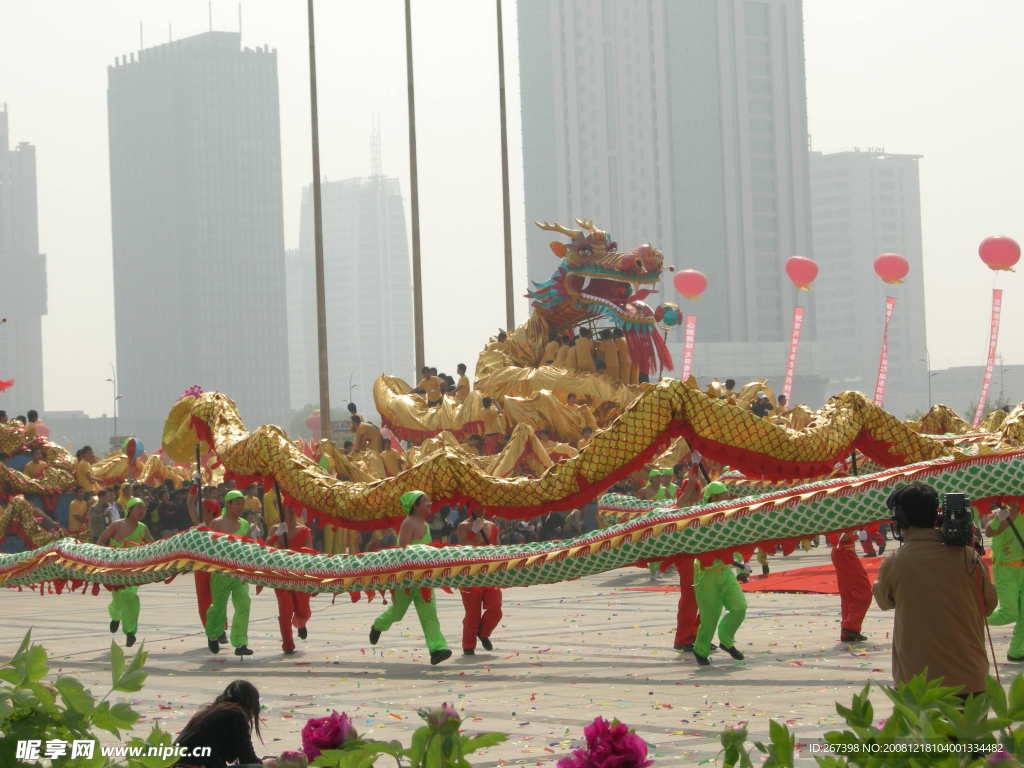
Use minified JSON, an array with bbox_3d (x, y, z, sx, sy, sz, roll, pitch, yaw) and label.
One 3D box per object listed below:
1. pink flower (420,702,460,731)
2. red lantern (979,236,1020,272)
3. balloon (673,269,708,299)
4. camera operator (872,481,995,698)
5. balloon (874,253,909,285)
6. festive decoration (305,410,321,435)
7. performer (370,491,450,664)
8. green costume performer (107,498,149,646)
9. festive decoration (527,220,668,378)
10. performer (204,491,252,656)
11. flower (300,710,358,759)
[{"bbox_3d":[-0.143,0.655,6.000,0.075,0.060,0.075,-2,-1,0],"label":"pink flower"},{"bbox_3d":[25.146,-6.699,157.000,2.120,1.800,2.120,-2,-2,0],"label":"red lantern"},{"bbox_3d":[11.392,-6.368,195.000,2.100,1.950,2.100,-2,-2,0],"label":"balloon"},{"bbox_3d":[2.011,1.326,14.400,0.620,1.730,0.500,-2,-1,5],"label":"camera operator"},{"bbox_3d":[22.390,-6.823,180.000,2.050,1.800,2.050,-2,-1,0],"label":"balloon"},{"bbox_3d":[-17.003,3.348,265.000,2.050,1.950,2.050,-2,-2,0],"label":"festive decoration"},{"bbox_3d":[-0.966,1.842,29.000,0.720,1.670,0.500,-2,-1,17],"label":"performer"},{"bbox_3d":[-4.291,2.103,34.000,0.550,1.660,0.500,-1,-2,-38],"label":"green costume performer"},{"bbox_3d":[1.831,-1.789,64.500,2.600,3.200,1.700,-3,-2,28],"label":"festive decoration"},{"bbox_3d":[-2.922,1.937,31.400,0.500,1.670,0.420,-1,-3,-40],"label":"performer"},{"bbox_3d":[-0.361,0.693,6.000,0.110,0.100,0.110,-2,-1,0],"label":"flower"}]

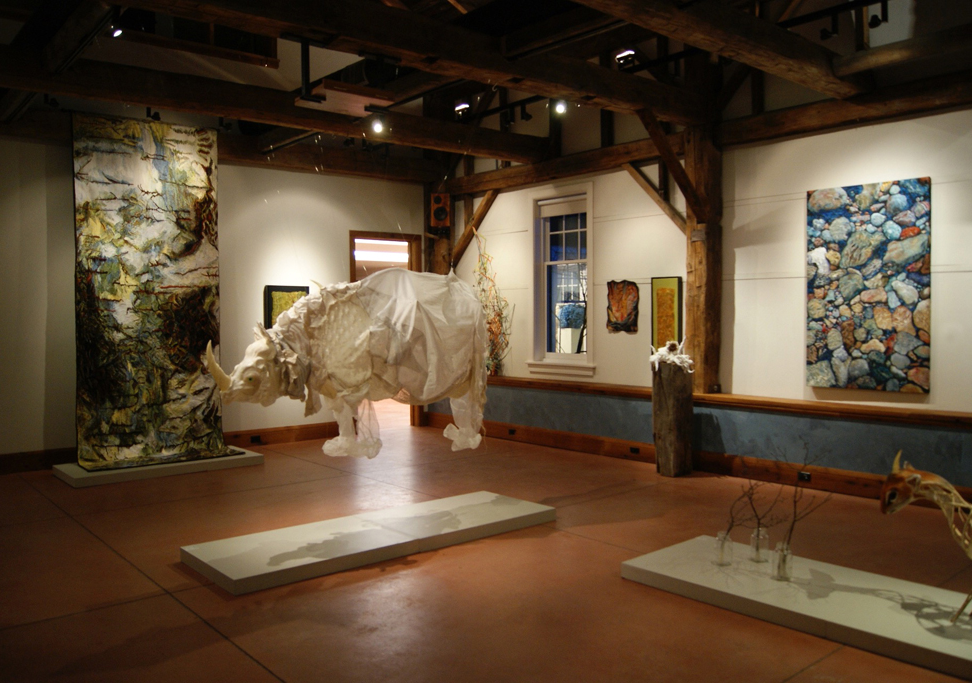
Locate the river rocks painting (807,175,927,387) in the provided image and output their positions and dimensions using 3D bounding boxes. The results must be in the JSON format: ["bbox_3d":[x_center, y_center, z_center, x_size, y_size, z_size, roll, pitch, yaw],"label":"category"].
[{"bbox_3d":[3.238,-0.458,6.536,0.045,1.740,1.005,-2,2,-41],"label":"river rocks painting"}]

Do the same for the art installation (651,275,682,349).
[{"bbox_3d":[1.939,-0.252,8.248,0.070,0.860,0.345,-2,2,-41],"label":"art installation"}]

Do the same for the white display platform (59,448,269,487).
[{"bbox_3d":[-3.271,1.244,7.760,1.780,0.081,0.830,-2,2,-41],"label":"white display platform"}]

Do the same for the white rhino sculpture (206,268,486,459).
[{"bbox_3d":[-0.851,0.158,5.109,2.040,1.300,0.720,-2,2,-41],"label":"white rhino sculpture"}]

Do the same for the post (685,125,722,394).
[{"bbox_3d":[2.181,-0.798,7.679,0.270,2.640,0.245,-2,2,-41],"label":"post"}]

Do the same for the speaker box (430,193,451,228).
[{"bbox_3d":[-0.595,-1.734,10.150,0.245,0.430,0.280,0,2,3],"label":"speaker box"}]

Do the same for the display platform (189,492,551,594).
[{"bbox_3d":[-0.673,1.299,5.219,2.430,0.081,0.810,-2,2,-41],"label":"display platform"}]

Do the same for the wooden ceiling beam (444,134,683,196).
[{"bbox_3d":[0.858,-2.060,9.268,0.270,0.230,3.920,-2,2,-41],"label":"wooden ceiling beam"}]

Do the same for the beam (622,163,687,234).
[{"bbox_3d":[1.855,-1.548,8.230,0.140,0.090,1.080,-2,47,-41],"label":"beam"}]

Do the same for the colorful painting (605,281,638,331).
[{"bbox_3d":[1.547,-0.401,8.705,0.050,0.570,0.440,-2,2,-41],"label":"colorful painting"}]

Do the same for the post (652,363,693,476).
[{"bbox_3d":[1.792,0.734,7.365,0.265,1.060,0.265,-1,2,-31],"label":"post"}]

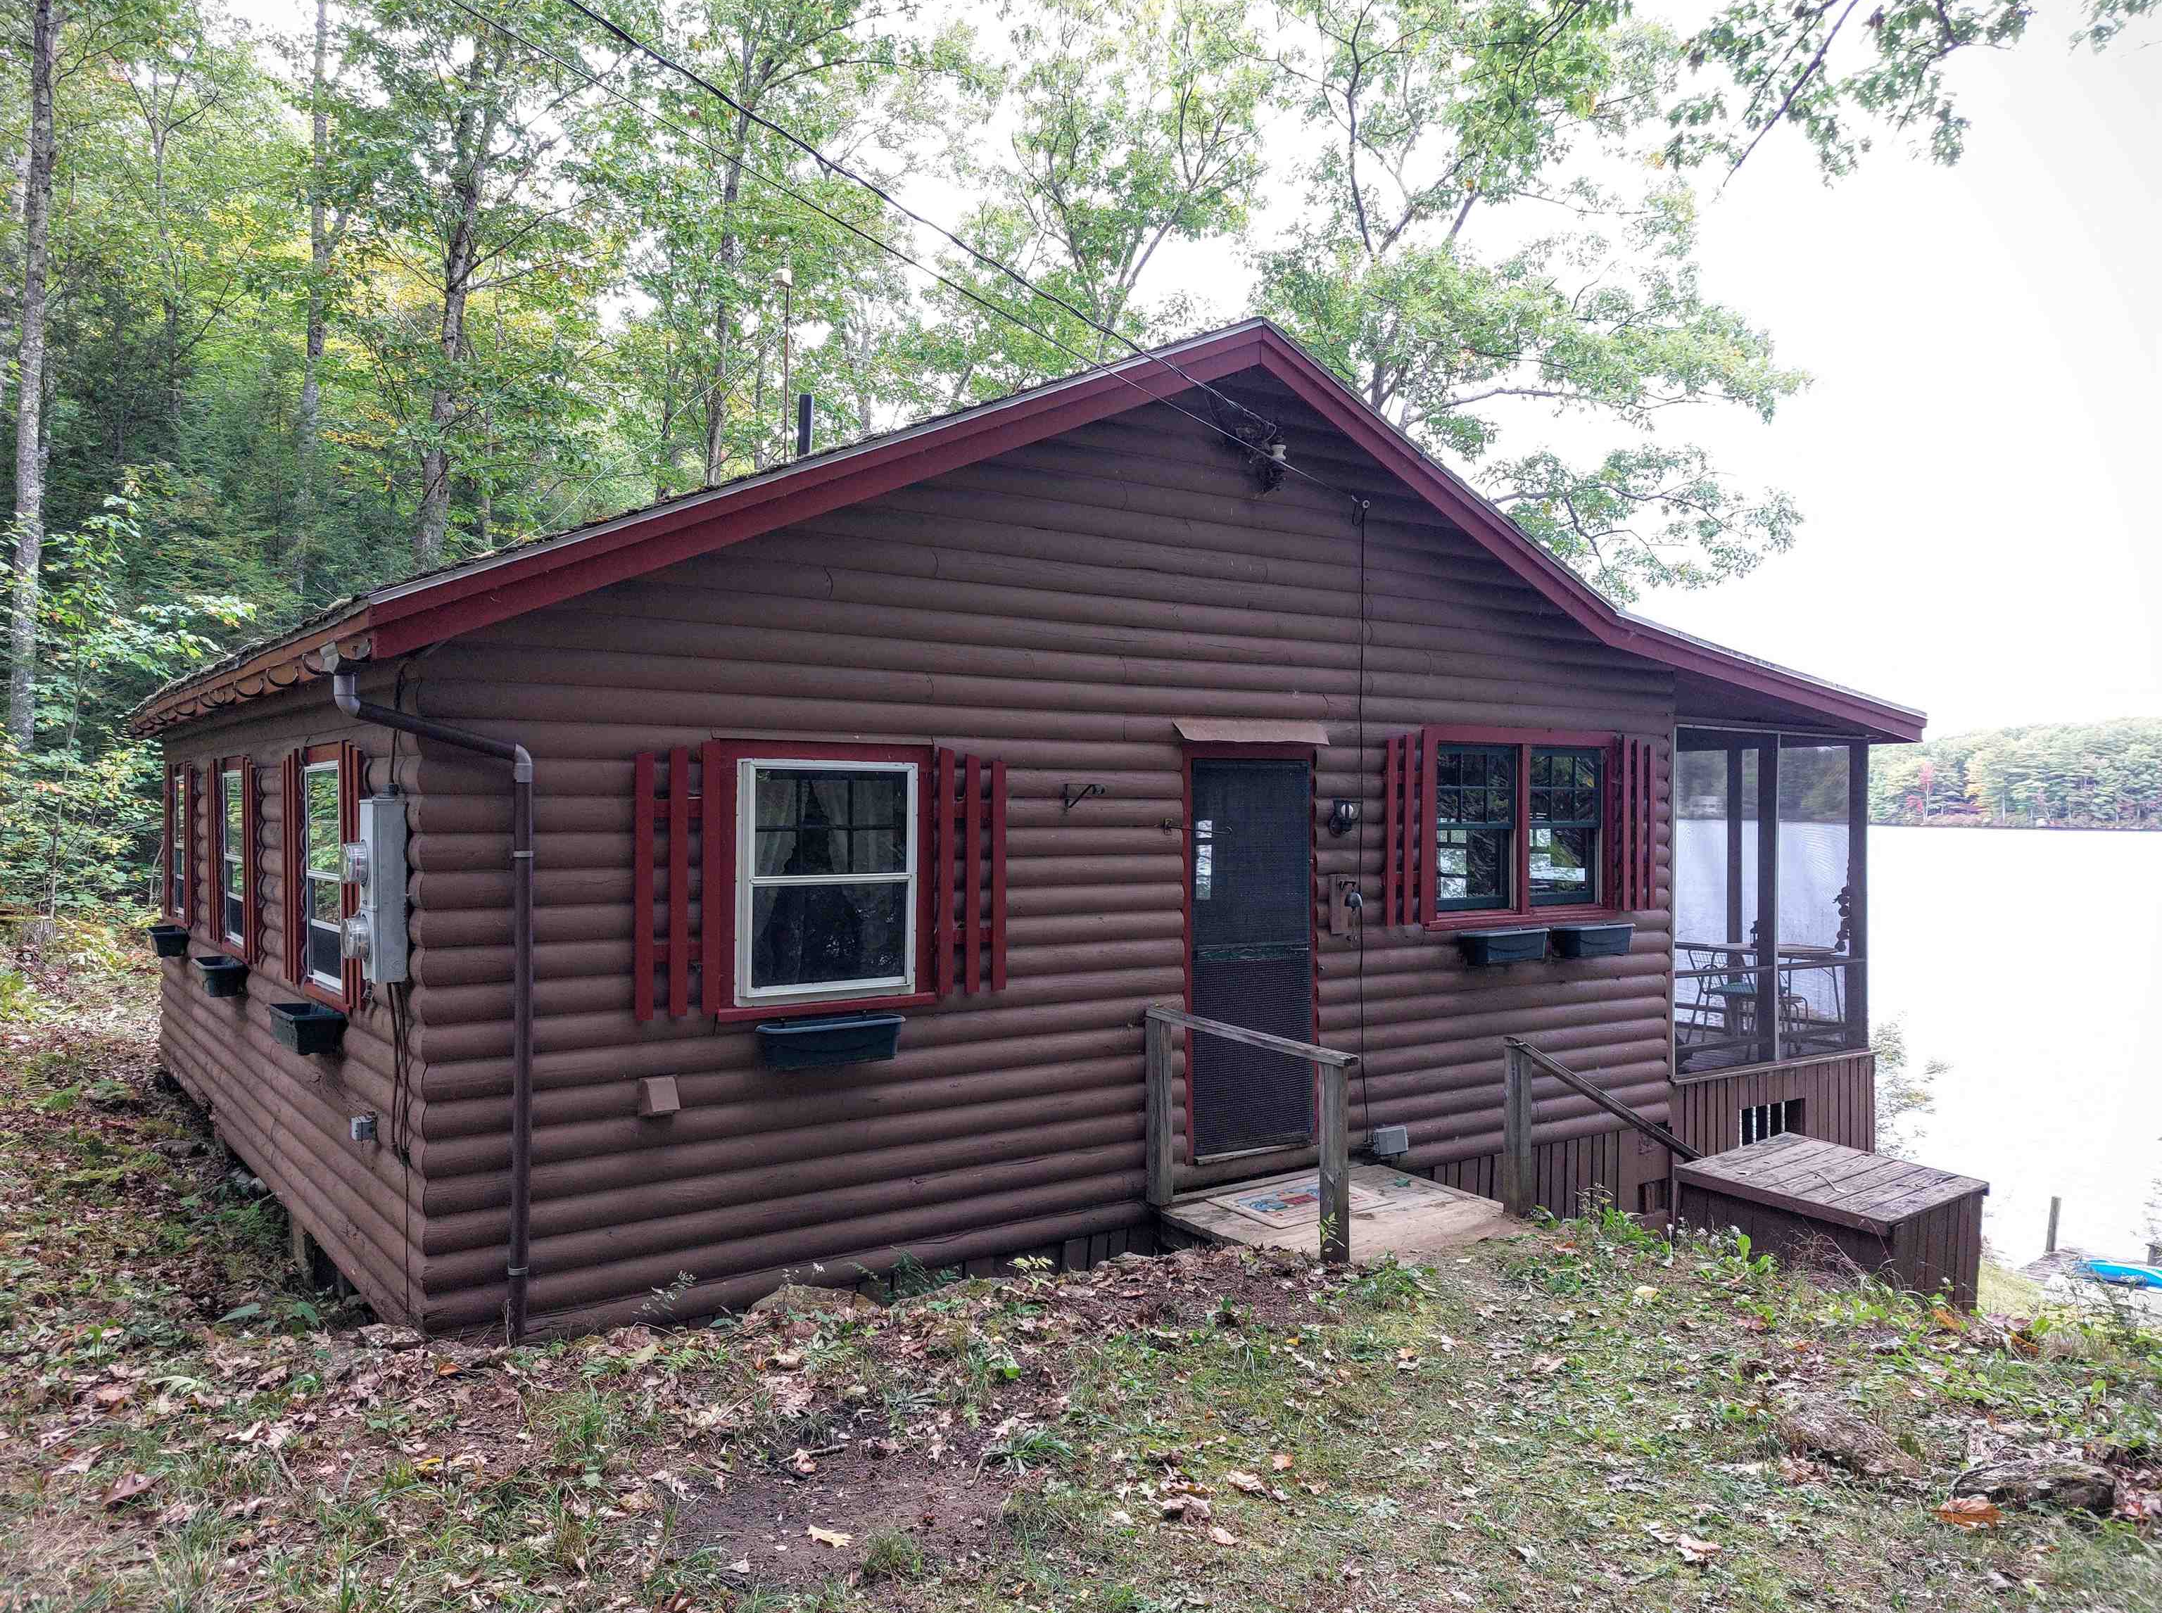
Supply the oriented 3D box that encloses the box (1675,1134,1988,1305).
[{"bbox_3d":[3.675,2.119,7.328,1.094,0.680,1.003,0,-1,-37],"label":"box"}]

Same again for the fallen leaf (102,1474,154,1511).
[{"bbox_3d":[-2.464,1.773,3.880,0.135,0.050,0.095,0,-1,-38],"label":"fallen leaf"}]

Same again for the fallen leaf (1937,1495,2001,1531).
[{"bbox_3d":[2.275,1.815,3.850,0.150,0.040,0.110,0,0,24],"label":"fallen leaf"}]

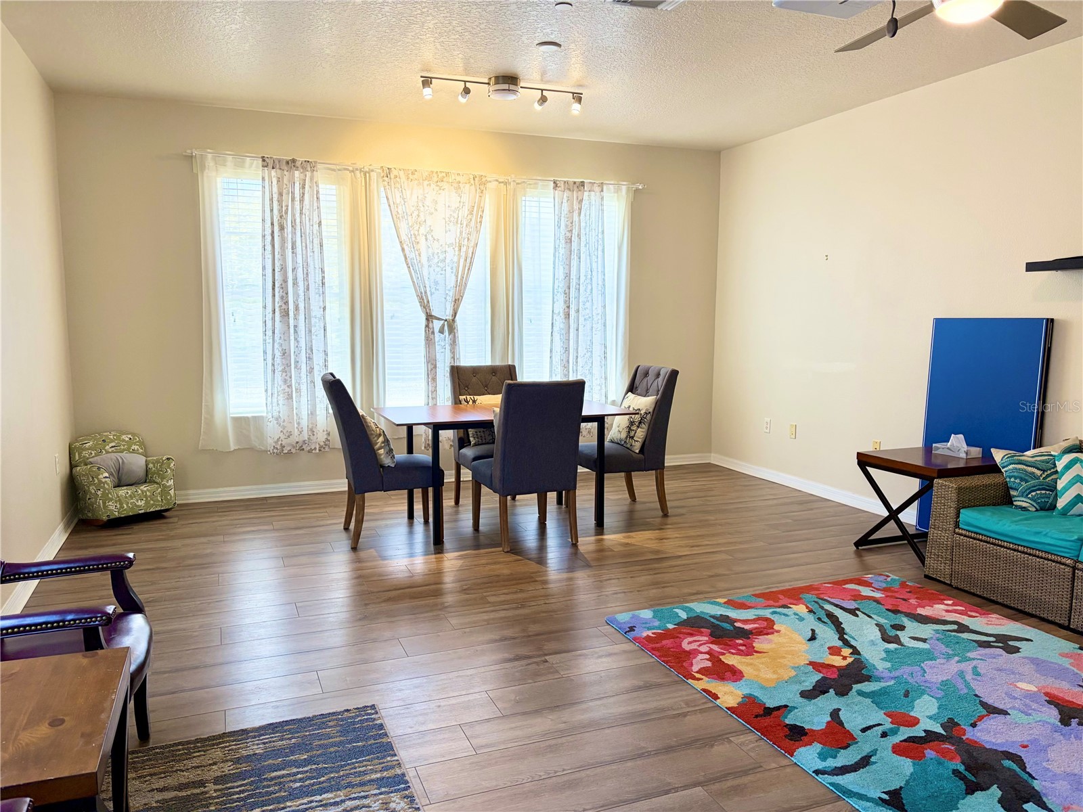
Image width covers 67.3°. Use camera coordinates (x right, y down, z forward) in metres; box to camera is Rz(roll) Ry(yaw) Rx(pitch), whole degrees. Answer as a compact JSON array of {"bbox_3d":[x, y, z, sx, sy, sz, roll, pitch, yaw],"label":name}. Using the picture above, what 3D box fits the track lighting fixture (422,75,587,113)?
[{"bbox_3d":[-0.225,-1.930,5.023,1.060,0.170,0.200,-3,7,-22],"label":"track lighting fixture"}]

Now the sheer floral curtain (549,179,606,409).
[{"bbox_3d":[0.313,-0.765,6.724,0.520,2.129,0.100,-3,7,-22],"label":"sheer floral curtain"}]

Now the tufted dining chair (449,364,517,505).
[{"bbox_3d":[-0.325,0.229,5.692,0.490,1.004,0.665,-3,7,-22],"label":"tufted dining chair"}]

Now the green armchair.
[{"bbox_3d":[-2.789,0.473,5.465,0.450,0.557,0.490,7,10,44],"label":"green armchair"}]

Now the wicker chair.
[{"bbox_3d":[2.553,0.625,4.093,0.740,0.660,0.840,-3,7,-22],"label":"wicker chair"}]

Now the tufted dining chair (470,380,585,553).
[{"bbox_3d":[-0.089,0.323,5.056,0.500,1.020,0.650,-3,7,-22],"label":"tufted dining chair"}]

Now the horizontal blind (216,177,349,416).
[{"bbox_3d":[-1.900,-0.793,6.063,0.870,1.740,0.060,-3,7,-22],"label":"horizontal blind"}]

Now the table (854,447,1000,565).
[{"bbox_3d":[2.245,0.586,4.708,0.570,0.590,0.560,-3,7,-22],"label":"table"}]

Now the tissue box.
[{"bbox_3d":[2.384,0.255,4.676,0.120,0.055,0.215,-3,8,-28],"label":"tissue box"}]

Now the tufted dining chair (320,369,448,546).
[{"bbox_3d":[-0.983,0.309,5.016,0.665,1.004,0.490,-3,7,-22],"label":"tufted dining chair"}]

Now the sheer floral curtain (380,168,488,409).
[{"bbox_3d":[-0.805,-0.715,6.276,0.831,2.132,0.100,-3,7,-22],"label":"sheer floral curtain"}]

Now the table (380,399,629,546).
[{"bbox_3d":[-0.269,0.406,5.447,1.560,0.760,0.890,-3,7,-22],"label":"table"}]

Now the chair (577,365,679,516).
[{"bbox_3d":[0.533,0.238,5.639,0.665,1.004,0.490,-3,7,-22],"label":"chair"}]

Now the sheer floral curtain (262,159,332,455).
[{"bbox_3d":[-1.804,-0.723,5.994,0.460,2.120,0.100,-3,7,-22],"label":"sheer floral curtain"}]

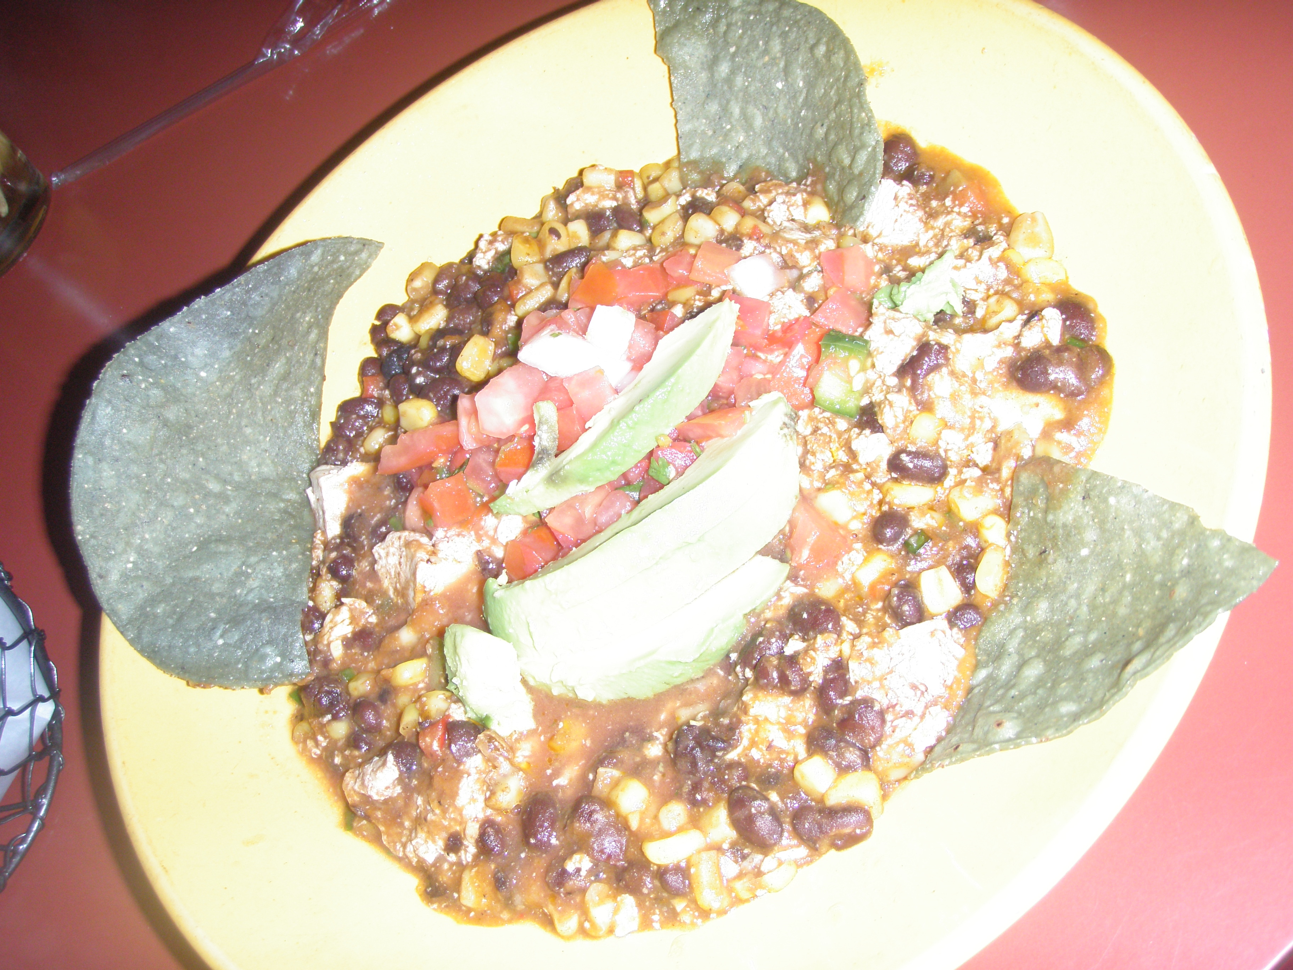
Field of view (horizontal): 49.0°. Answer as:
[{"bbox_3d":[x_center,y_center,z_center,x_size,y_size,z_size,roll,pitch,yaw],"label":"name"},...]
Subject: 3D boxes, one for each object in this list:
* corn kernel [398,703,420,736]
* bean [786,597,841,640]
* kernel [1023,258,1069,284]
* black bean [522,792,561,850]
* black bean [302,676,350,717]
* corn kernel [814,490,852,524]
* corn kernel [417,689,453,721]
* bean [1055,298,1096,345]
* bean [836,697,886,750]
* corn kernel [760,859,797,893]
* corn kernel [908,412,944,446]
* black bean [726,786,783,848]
[{"bbox_3d":[-0.056,0.055,0.332,0.005,0.005,0.009,18,73,35],"label":"corn kernel"},{"bbox_3d":[0.033,0.026,0.275,0.012,0.007,0.008,6,66,31],"label":"bean"},{"bbox_3d":[0.093,-0.050,0.331,0.010,0.006,0.007,8,63,12],"label":"kernel"},{"bbox_3d":[-0.022,0.072,0.303,0.009,0.008,0.013,-21,55,17],"label":"black bean"},{"bbox_3d":[-0.077,0.051,0.343,0.013,0.008,0.009,11,69,33],"label":"black bean"},{"bbox_3d":[0.038,0.004,0.285,0.009,0.005,0.007,33,81,37],"label":"corn kernel"},{"bbox_3d":[-0.044,0.046,0.293,0.008,0.006,0.007,-14,60,0],"label":"corn kernel"},{"bbox_3d":[0.091,-0.034,0.299,0.009,0.008,0.011,-31,52,10],"label":"bean"},{"bbox_3d":[0.042,0.046,0.276,0.009,0.009,0.012,-39,52,4],"label":"bean"},{"bbox_3d":[0.026,0.077,0.278,0.009,0.005,0.006,-33,52,8],"label":"corn kernel"},{"bbox_3d":[0.061,-0.012,0.311,0.008,0.006,0.007,18,65,17],"label":"corn kernel"},{"bbox_3d":[0.021,0.065,0.280,0.009,0.009,0.015,-37,52,5],"label":"black bean"}]

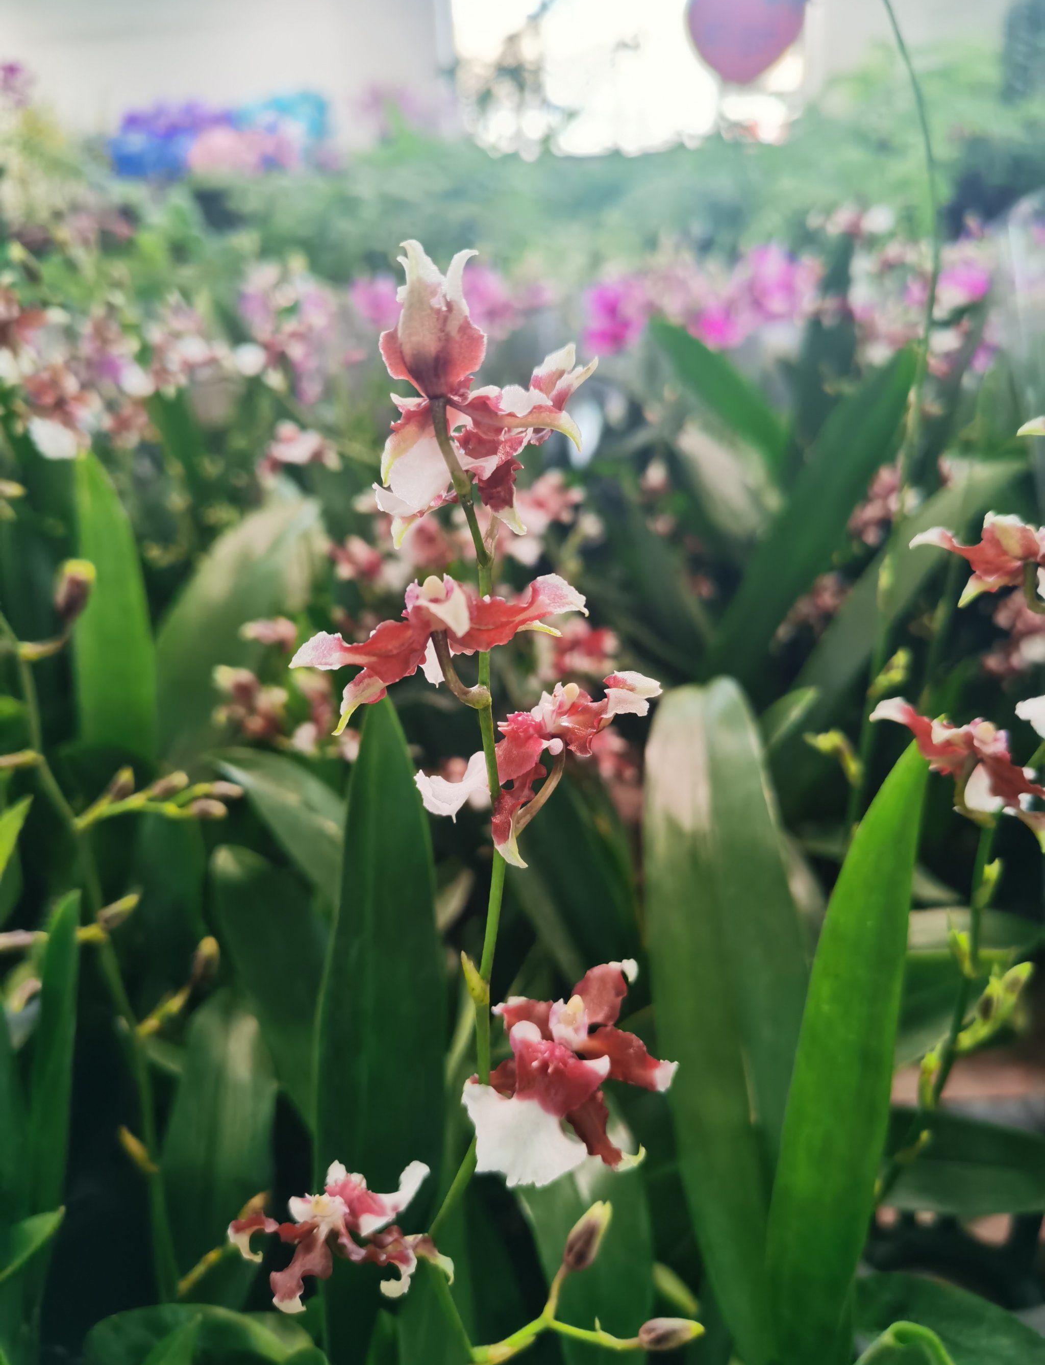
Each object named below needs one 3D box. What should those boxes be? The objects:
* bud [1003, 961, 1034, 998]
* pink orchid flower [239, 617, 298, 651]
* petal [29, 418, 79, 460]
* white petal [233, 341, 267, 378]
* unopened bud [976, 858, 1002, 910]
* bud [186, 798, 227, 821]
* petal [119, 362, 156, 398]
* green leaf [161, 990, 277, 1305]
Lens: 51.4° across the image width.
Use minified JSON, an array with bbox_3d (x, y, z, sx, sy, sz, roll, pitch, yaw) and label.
[{"bbox_3d":[0.126,0.075,0.275,0.005,0.009,0.005,35,6,0],"label":"bud"},{"bbox_3d":[-0.105,-0.020,0.450,0.022,0.014,0.018,10,21,29],"label":"pink orchid flower"},{"bbox_3d":[-0.224,-0.117,0.520,0.022,0.018,0.009,0,18,0],"label":"petal"},{"bbox_3d":[-0.168,-0.199,0.670,0.020,0.019,0.008,-2,18,-5],"label":"white petal"},{"bbox_3d":[0.118,0.051,0.275,0.004,0.013,0.004,21,6,0],"label":"unopened bud"},{"bbox_3d":[-0.090,0.036,0.310,0.011,0.005,0.005,3,0,9],"label":"bud"},{"bbox_3d":[-0.227,-0.178,0.640,0.019,0.018,0.008,-2,18,-5],"label":"petal"},{"bbox_3d":[-0.106,0.163,0.380,0.036,0.112,0.013,2,5,0],"label":"green leaf"}]

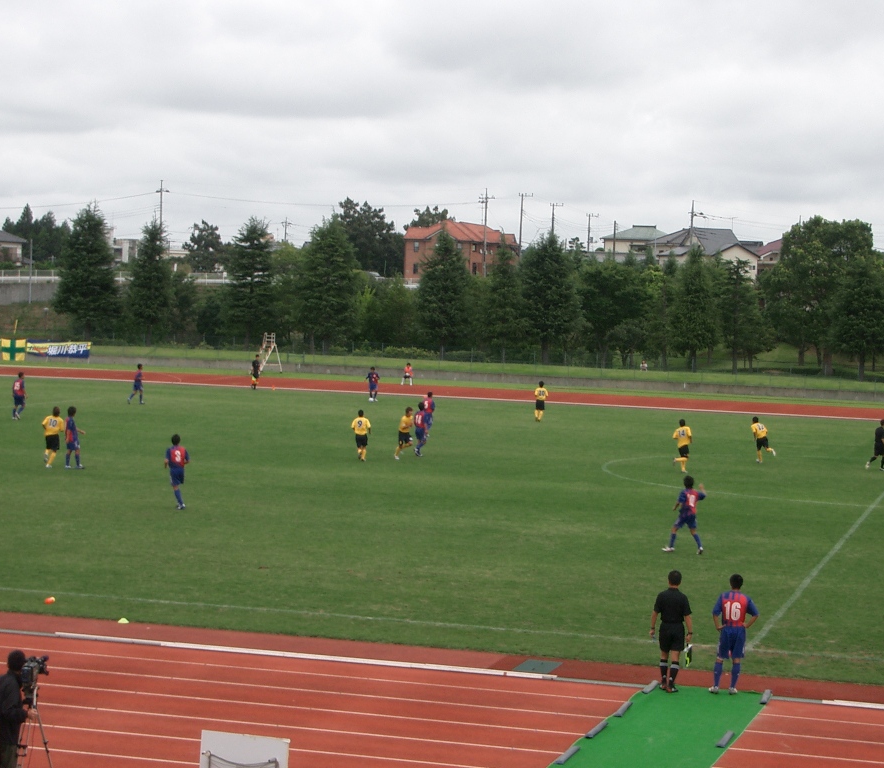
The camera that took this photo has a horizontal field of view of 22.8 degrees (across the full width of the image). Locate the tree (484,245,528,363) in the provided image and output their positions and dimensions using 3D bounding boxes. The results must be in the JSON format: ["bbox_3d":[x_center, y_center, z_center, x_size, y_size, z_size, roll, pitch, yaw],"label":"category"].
[{"bbox_3d":[3.978,-5.011,135.000,3.100,7.330,3.100,2,2,0],"label":"tree"}]

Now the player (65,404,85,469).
[{"bbox_3d":[-10.331,1.500,61.704,0.480,1.769,0.520,1,3,-26],"label":"player"}]

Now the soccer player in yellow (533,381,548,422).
[{"bbox_3d":[4.215,0.736,92.907,0.626,1.714,0.505,2,3,5],"label":"soccer player in yellow"}]

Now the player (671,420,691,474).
[{"bbox_3d":[7.570,1.960,69.044,0.600,1.690,0.620,3,3,13],"label":"player"}]

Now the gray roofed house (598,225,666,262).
[{"bbox_3d":[25.572,-16.039,282.000,10.300,8.500,8.000,2,3,-4],"label":"gray roofed house"}]

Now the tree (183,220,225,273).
[{"bbox_3d":[-27.969,-15.545,257.830,5.200,7.413,5.000,3,3,15],"label":"tree"}]

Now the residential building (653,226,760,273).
[{"bbox_3d":[28.758,-12.884,238.000,10.500,8.300,8.500,1,3,-12],"label":"residential building"}]

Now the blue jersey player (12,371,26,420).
[{"bbox_3d":[-15.542,0.433,80.430,0.520,1.785,0.420,4,3,36],"label":"blue jersey player"}]

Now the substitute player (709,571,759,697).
[{"bbox_3d":[4.166,3.554,31.122,0.660,1.690,0.420,2,3,6],"label":"substitute player"}]

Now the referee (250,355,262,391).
[{"bbox_3d":[-9.399,-0.618,110.960,0.586,1.726,0.455,2,3,-6],"label":"referee"}]

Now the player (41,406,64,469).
[{"bbox_3d":[-11.048,1.518,62.130,0.580,1.730,0.520,3,3,22],"label":"player"}]

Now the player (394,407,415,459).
[{"bbox_3d":[-1.184,1.540,69.142,0.550,1.663,0.500,4,3,38],"label":"player"}]

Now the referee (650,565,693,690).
[{"bbox_3d":[3.319,3.526,31.299,0.626,1.728,0.384,3,3,9],"label":"referee"}]

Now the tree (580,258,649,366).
[{"bbox_3d":[10.560,-4.346,134.000,4.200,6.570,4.200,3,3,15],"label":"tree"}]

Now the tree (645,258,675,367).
[{"bbox_3d":[13.637,-4.318,136.000,2.300,6.989,2.300,2,3,6],"label":"tree"}]

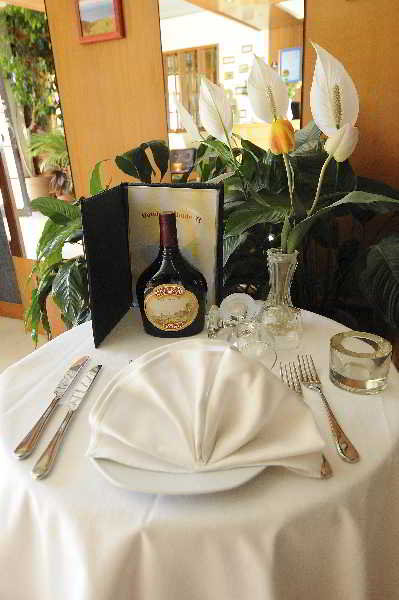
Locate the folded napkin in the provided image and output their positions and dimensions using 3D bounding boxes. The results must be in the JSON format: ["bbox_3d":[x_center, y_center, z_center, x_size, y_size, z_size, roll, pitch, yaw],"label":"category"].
[{"bbox_3d":[0.007,0.119,0.507,0.270,0.090,0.190,-3,21,0],"label":"folded napkin"}]

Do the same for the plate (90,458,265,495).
[{"bbox_3d":[-0.014,0.157,0.522,0.246,0.024,0.246,-3,21,1],"label":"plate"}]

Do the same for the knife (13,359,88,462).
[{"bbox_3d":[-0.203,0.142,0.607,0.021,0.012,0.244,-1,21,6],"label":"knife"}]

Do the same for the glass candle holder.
[{"bbox_3d":[0.236,0.091,0.615,0.084,0.056,0.084,-3,21,0],"label":"glass candle holder"}]

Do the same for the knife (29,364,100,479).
[{"bbox_3d":[-0.170,0.152,0.575,0.021,0.012,0.245,-2,21,4],"label":"knife"}]

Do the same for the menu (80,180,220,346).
[{"bbox_3d":[-0.080,-0.079,0.813,0.247,0.264,0.203,-3,21,0],"label":"menu"}]

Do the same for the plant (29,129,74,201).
[{"bbox_3d":[-1.754,-1.627,5.000,0.620,0.880,0.600,-3,21,0],"label":"plant"}]

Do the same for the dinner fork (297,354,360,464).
[{"bbox_3d":[0.169,0.134,0.560,0.026,0.022,0.221,-3,21,1],"label":"dinner fork"}]

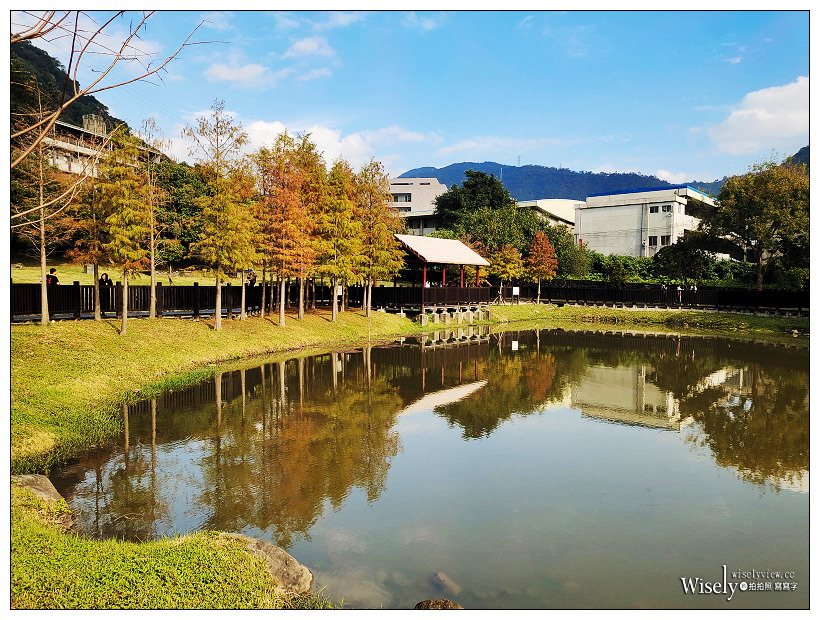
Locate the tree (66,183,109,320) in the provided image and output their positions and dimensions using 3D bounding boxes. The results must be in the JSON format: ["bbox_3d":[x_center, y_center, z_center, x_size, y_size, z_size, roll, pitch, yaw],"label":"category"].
[{"bbox_3d":[-12.089,-2.263,23.300,1.750,5.400,1.750,1,3,0],"label":"tree"}]

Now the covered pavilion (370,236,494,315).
[{"bbox_3d":[1.410,-2.511,42.500,5.100,5.000,7.500,3,3,40],"label":"covered pavilion"}]

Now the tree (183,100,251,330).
[{"bbox_3d":[-7.215,-3.498,22.902,2.532,8.454,2.532,0,2,0],"label":"tree"}]

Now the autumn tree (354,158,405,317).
[{"bbox_3d":[-1.817,-3.932,33.500,3.100,8.600,3.100,1,3,0],"label":"autumn tree"}]

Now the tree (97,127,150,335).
[{"bbox_3d":[-9.740,-2.686,21.000,1.950,7.100,1.950,1,3,0],"label":"tree"}]

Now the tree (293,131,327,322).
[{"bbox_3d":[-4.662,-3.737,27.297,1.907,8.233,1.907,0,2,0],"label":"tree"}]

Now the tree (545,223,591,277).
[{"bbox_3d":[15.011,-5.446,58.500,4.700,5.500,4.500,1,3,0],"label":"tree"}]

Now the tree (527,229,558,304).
[{"bbox_3d":[10.152,-3.277,47.421,2.538,5.633,2.538,0,2,0],"label":"tree"}]

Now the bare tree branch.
[{"bbox_3d":[-2.155,-1.585,4.400,1.500,1.150,1.000,1,3,0],"label":"bare tree branch"}]

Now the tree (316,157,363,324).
[{"bbox_3d":[-3.233,-3.205,28.214,2.107,7.377,2.107,0,2,0],"label":"tree"}]

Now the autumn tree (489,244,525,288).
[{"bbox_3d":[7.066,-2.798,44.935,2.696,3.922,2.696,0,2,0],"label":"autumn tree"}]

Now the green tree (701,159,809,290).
[{"bbox_3d":[27.442,-6.635,48.500,9.200,10.600,8.800,1,3,0],"label":"green tree"}]

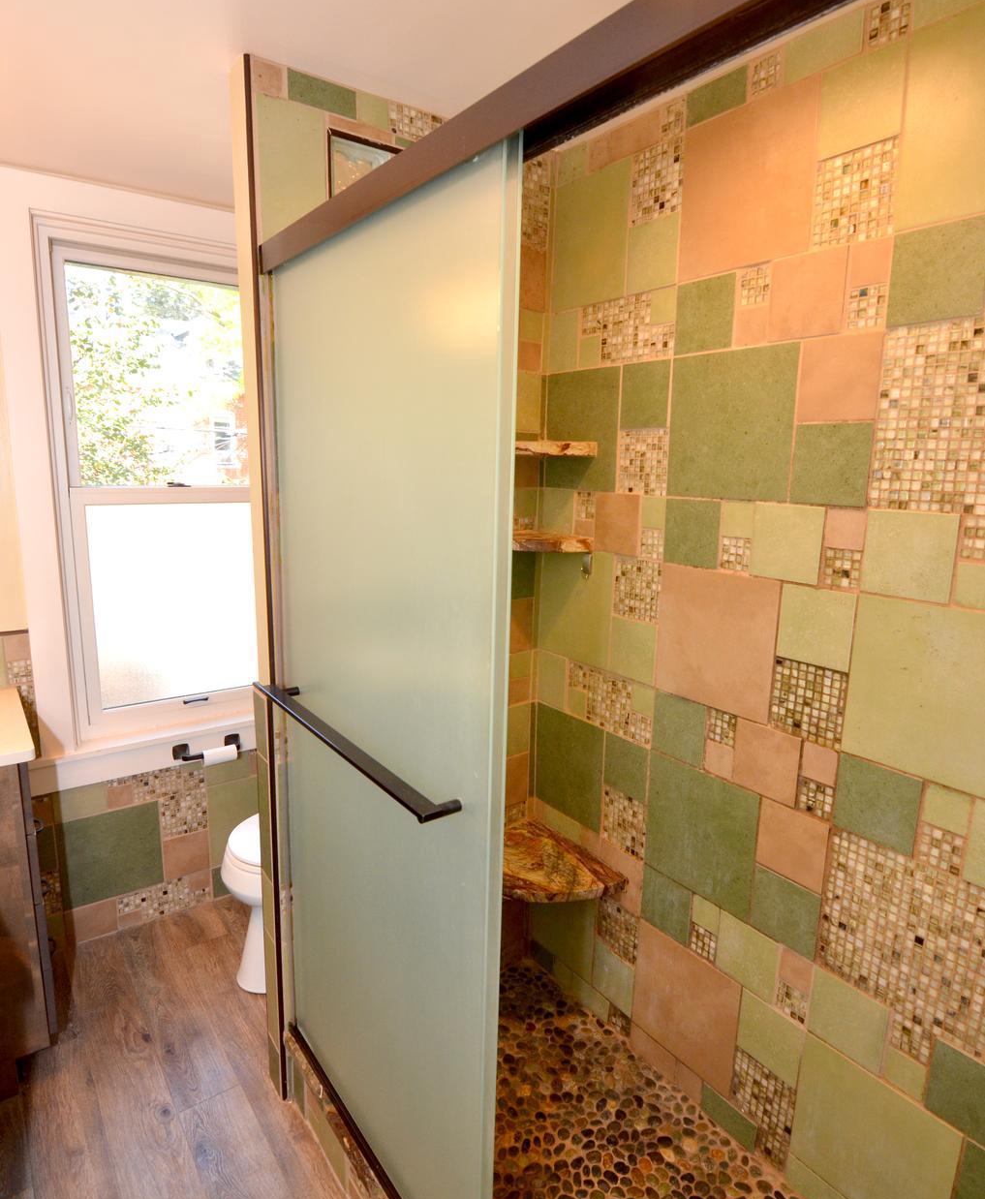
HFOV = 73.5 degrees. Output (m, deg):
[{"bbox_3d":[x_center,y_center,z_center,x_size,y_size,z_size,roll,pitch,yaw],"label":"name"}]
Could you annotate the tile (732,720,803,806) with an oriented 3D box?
[{"bbox_3d":[0.596,0.350,1.428,0.010,0.150,0.149,-7,13,-36],"label":"tile"}]

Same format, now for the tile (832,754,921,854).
[{"bbox_3d":[0.719,0.379,1.232,0.011,0.149,0.149,-6,12,-35],"label":"tile"}]

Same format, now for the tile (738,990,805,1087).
[{"bbox_3d":[0.627,0.988,1.487,0.010,0.152,0.147,-7,13,-36],"label":"tile"}]

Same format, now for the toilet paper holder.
[{"bbox_3d":[-0.991,0.543,2.331,0.223,0.062,0.092,-7,12,-36],"label":"toilet paper holder"}]

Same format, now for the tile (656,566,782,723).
[{"bbox_3d":[0.499,0.089,1.484,0.010,0.298,0.298,-8,14,-38],"label":"tile"}]

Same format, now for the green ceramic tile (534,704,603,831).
[{"bbox_3d":[0.231,0.489,1.942,0.010,0.305,0.284,-6,12,-35],"label":"green ceramic tile"}]

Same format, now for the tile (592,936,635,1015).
[{"bbox_3d":[0.343,1.061,1.854,0.010,0.146,0.146,-8,14,-38],"label":"tile"}]

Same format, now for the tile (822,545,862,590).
[{"bbox_3d":[0.657,-0.057,1.234,0.010,0.073,0.071,-6,13,-35],"label":"tile"}]

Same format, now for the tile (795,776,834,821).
[{"bbox_3d":[0.652,0.399,1.327,0.008,0.074,0.074,-6,12,-35],"label":"tile"}]

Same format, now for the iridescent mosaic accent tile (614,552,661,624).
[{"bbox_3d":[0.366,-0.028,1.670,0.008,0.150,0.150,-6,12,-35],"label":"iridescent mosaic accent tile"}]

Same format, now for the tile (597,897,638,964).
[{"bbox_3d":[0.353,0.924,1.852,0.010,0.148,0.148,-7,13,-36],"label":"tile"}]

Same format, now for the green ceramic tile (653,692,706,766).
[{"bbox_3d":[0.455,0.313,1.597,0.010,0.150,0.150,-6,12,-35],"label":"green ceramic tile"}]

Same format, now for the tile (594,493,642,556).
[{"bbox_3d":[0.322,-0.192,1.689,0.010,0.150,0.154,-6,13,-35],"label":"tile"}]

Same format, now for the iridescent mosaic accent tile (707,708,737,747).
[{"bbox_3d":[0.522,0.289,1.495,0.008,0.074,0.074,-6,12,-35],"label":"iridescent mosaic accent tile"}]

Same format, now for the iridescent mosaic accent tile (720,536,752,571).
[{"bbox_3d":[0.529,-0.100,1.427,0.008,0.074,0.074,-6,12,-35],"label":"iridescent mosaic accent tile"}]

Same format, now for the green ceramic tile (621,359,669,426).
[{"bbox_3d":[0.376,-0.485,1.590,0.012,0.152,0.149,-7,12,-36],"label":"green ceramic tile"}]

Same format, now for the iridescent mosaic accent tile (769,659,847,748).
[{"bbox_3d":[0.638,0.206,1.332,0.012,0.149,0.146,-7,12,-36],"label":"iridescent mosaic accent tile"}]

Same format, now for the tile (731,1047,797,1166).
[{"bbox_3d":[0.617,1.157,1.510,0.012,0.221,0.149,-7,12,-36],"label":"tile"}]

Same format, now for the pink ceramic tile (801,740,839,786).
[{"bbox_3d":[0.655,0.324,1.315,0.011,0.074,0.074,-6,12,-35],"label":"pink ceramic tile"}]

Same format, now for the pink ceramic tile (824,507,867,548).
[{"bbox_3d":[0.662,-0.134,1.235,0.011,0.074,0.074,-6,12,-35],"label":"pink ceramic tile"}]

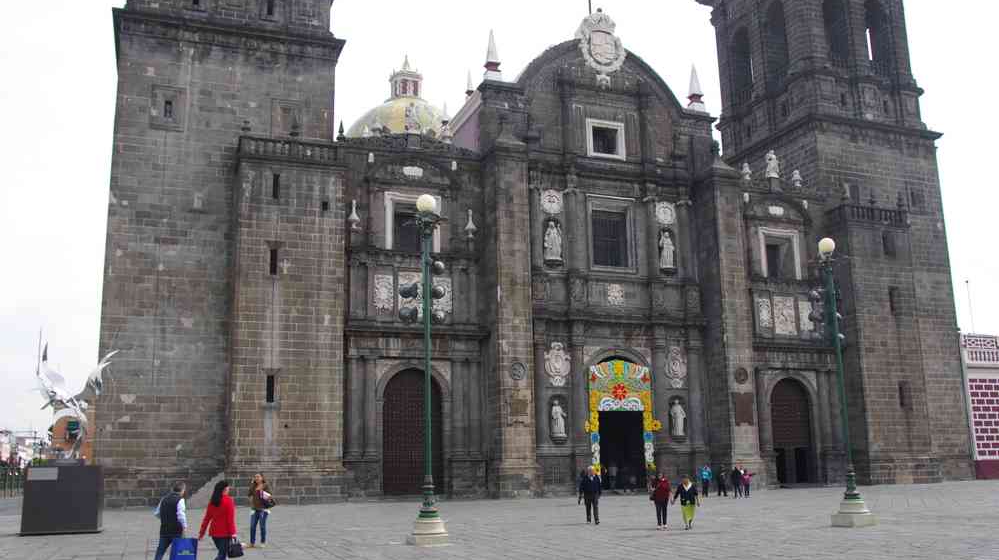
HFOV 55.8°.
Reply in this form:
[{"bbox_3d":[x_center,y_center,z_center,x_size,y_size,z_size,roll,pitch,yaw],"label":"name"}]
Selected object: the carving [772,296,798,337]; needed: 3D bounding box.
[{"bbox_3d":[20.800,2.588,68.674,1.755,2.824,0.250,4,-12,-23],"label":"carving"}]

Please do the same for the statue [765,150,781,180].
[{"bbox_3d":[18.123,-7.667,62.632,0.791,1.907,0.600,3,-13,-22],"label":"statue"}]

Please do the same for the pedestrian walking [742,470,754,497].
[{"bbox_3d":[13.393,11.001,51.000,0.550,1.480,0.400,1,-12,-9],"label":"pedestrian walking"}]

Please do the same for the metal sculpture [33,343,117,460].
[{"bbox_3d":[-13.353,3.876,29.770,2.158,3.463,1.800,4,-12,-23],"label":"metal sculpture"}]

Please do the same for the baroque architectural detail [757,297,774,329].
[{"bbox_3d":[19.170,2.416,67.993,1.035,2.172,0.250,4,-12,-23],"label":"baroque architectural detail"}]

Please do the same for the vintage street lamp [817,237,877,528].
[{"bbox_3d":[10.037,2.849,27.794,1.100,8.500,1.000,3,-12,-20],"label":"vintage street lamp"}]

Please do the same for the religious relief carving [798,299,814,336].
[{"bbox_3d":[23.607,2.766,72.453,1.034,2.407,0.250,3,-12,-20],"label":"religious relief carving"}]

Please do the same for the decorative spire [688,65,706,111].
[{"bbox_3d":[15.370,-14.980,73.596,1.000,3.478,1.000,3,-12,-20],"label":"decorative spire"}]

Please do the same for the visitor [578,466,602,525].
[{"bbox_3d":[2.730,6.520,28.610,0.650,1.707,0.400,-2,-11,5],"label":"visitor"}]

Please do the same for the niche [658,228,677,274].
[{"bbox_3d":[10.430,-1.795,58.404,1.053,2.746,0.800,3,-13,-22],"label":"niche"}]

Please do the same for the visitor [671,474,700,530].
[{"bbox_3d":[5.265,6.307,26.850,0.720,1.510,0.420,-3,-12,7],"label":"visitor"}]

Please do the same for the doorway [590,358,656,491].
[{"bbox_3d":[7.848,9.450,62.281,4.790,8.676,1.200,4,-12,-23],"label":"doorway"}]

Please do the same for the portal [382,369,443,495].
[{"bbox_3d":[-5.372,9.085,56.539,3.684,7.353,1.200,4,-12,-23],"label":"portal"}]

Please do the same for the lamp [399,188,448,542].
[{"bbox_3d":[-1.754,2.033,23.134,1.100,8.600,1.000,3,-12,-20],"label":"lamp"}]

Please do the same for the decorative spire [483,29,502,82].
[{"bbox_3d":[-0.419,-14.903,62.450,0.898,3.186,0.898,4,-12,-23],"label":"decorative spire"}]

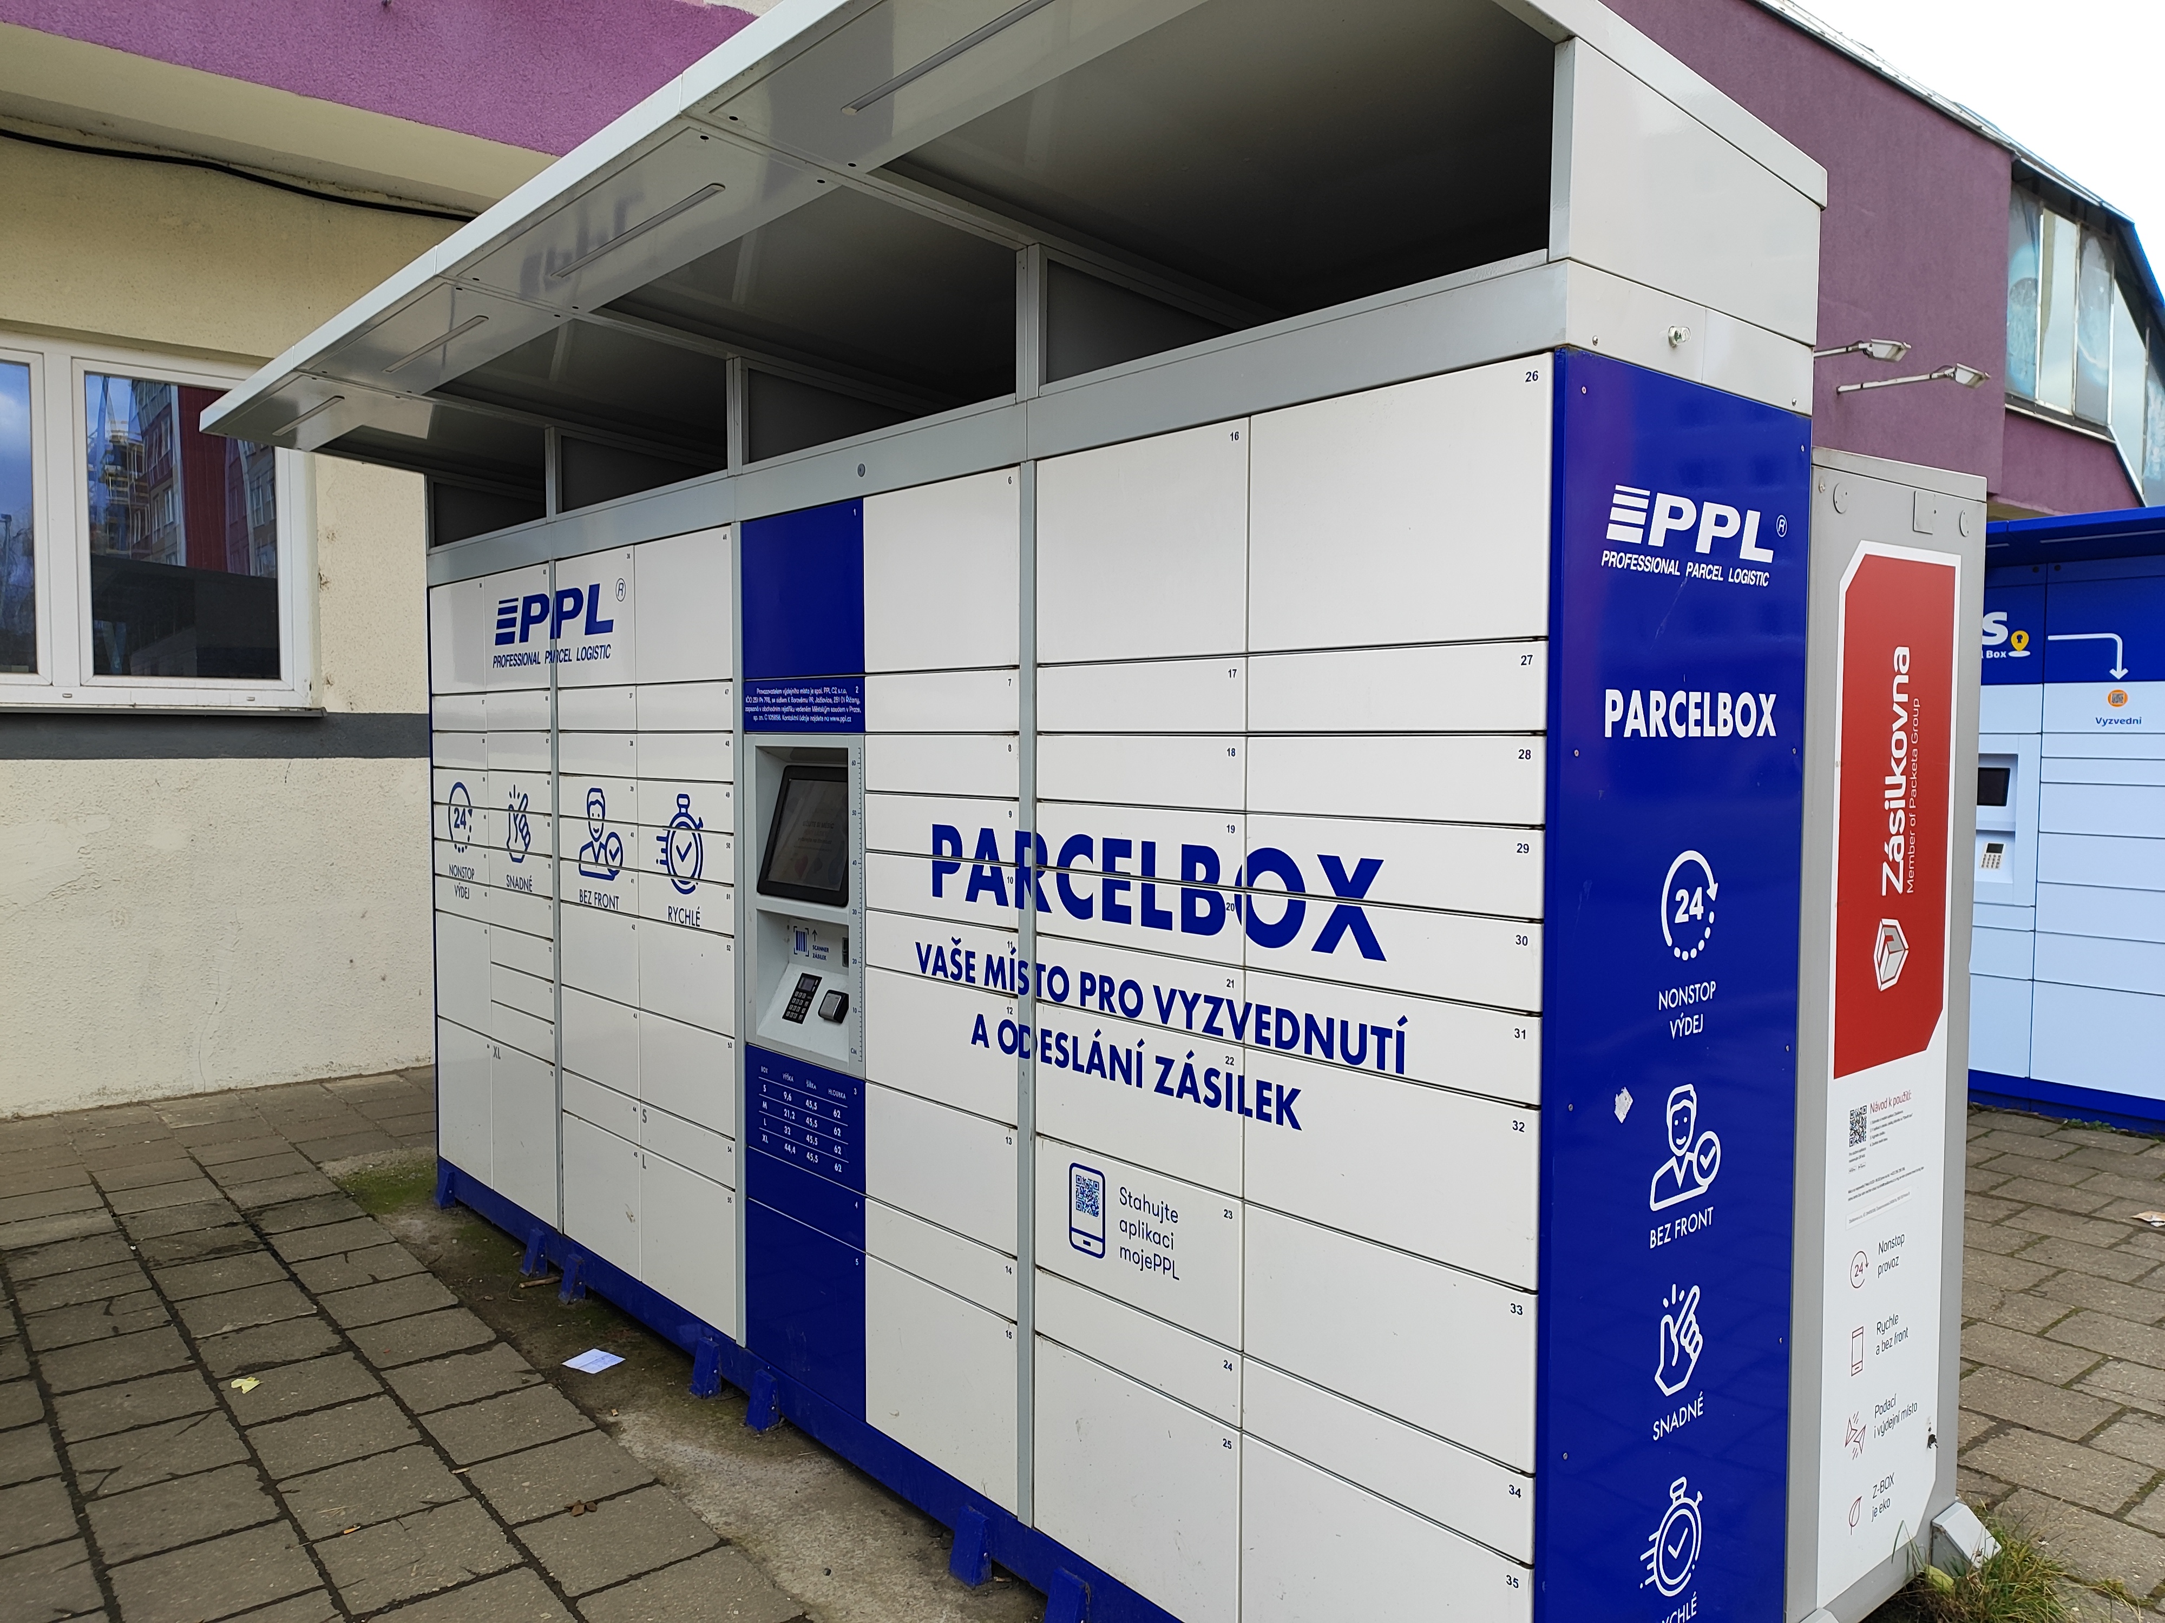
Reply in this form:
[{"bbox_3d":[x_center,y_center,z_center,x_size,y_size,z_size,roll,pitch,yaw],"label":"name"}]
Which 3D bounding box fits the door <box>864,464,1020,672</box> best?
[{"bbox_3d":[-0.258,-0.438,2.794,0.030,0.340,0.485,-2,4,-41],"label":"door"}]

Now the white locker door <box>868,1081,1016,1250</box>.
[{"bbox_3d":[-0.265,0.670,2.855,0.025,0.227,0.479,-2,4,-41],"label":"white locker door"}]

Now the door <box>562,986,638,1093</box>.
[{"bbox_3d":[-1.274,0.609,3.999,0.025,0.227,0.479,-2,4,-41],"label":"door"}]

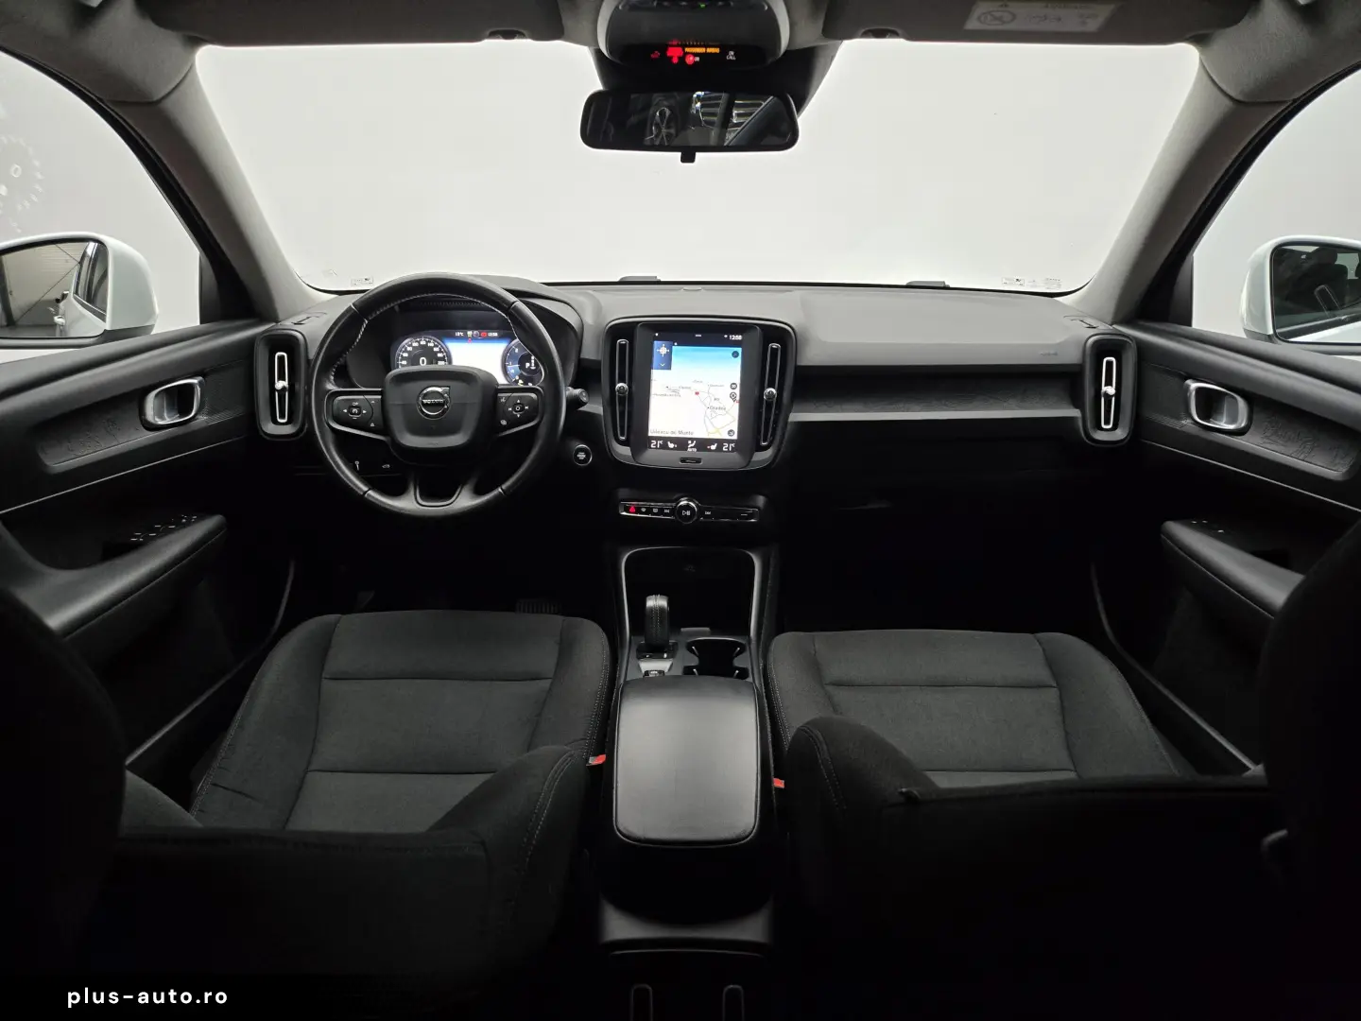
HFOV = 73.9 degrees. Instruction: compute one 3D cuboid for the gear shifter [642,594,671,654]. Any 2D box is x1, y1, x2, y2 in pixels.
[{"bbox_3d":[-0.034,0.159,1.270,0.038,0.078,0.050,1,11,1],"label":"gear shifter"}]

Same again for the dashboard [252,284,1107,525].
[{"bbox_3d":[0.022,-0.215,1.607,1.370,0.340,0.430,1,19,1],"label":"dashboard"}]

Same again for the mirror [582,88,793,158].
[{"bbox_3d":[0.011,-0.454,1.060,0.250,0.070,0.050,6,24,15],"label":"mirror"}]

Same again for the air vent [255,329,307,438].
[{"bbox_3d":[-0.625,-0.200,1.420,0.065,0.164,0.045,0,9,-1],"label":"air vent"}]

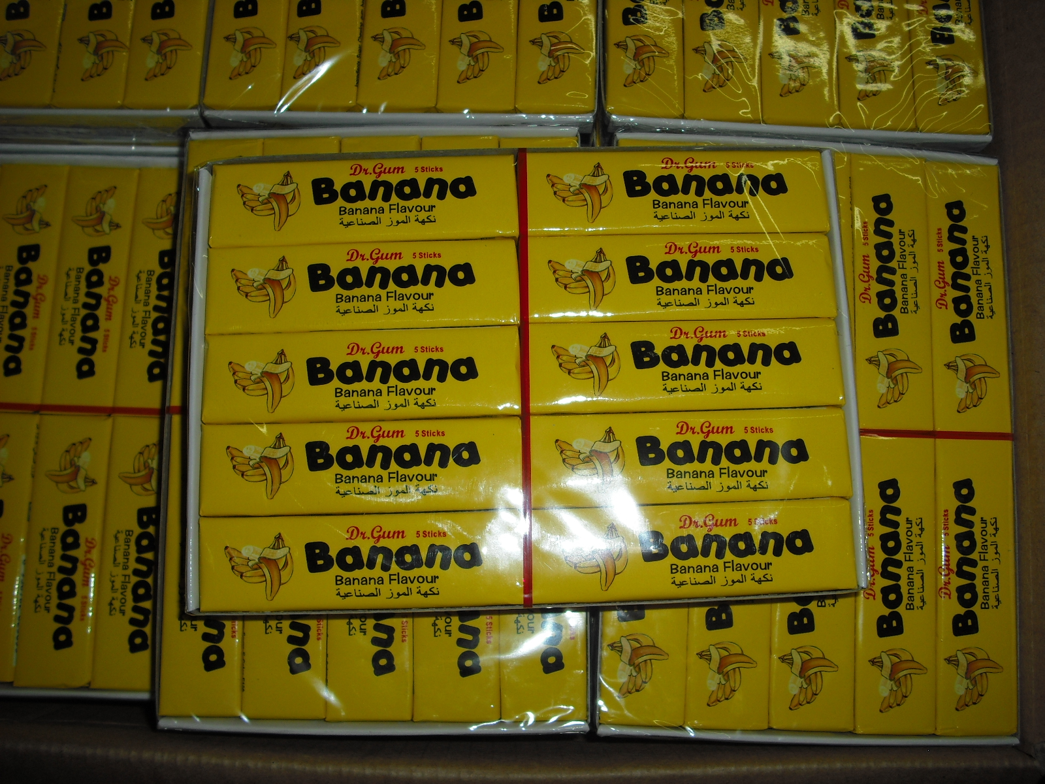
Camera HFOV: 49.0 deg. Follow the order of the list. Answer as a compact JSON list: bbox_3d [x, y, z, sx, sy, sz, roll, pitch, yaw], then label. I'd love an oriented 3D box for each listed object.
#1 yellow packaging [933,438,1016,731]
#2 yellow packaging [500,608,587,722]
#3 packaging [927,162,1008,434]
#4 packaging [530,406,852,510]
[{"bbox_3d":[0.115,0.050,0.295,0.021,0.011,0.074,3,79,0],"label":"yellow packaging"},{"bbox_3d":[0.005,0.044,0.287,0.021,0.011,0.073,0,79,-1],"label":"yellow packaging"},{"bbox_3d":[0.115,-0.024,0.301,0.021,0.011,0.073,3,79,0],"label":"packaging"},{"bbox_3d":[0.039,0.016,0.266,0.073,0.011,0.021,-1,79,-1],"label":"packaging"}]

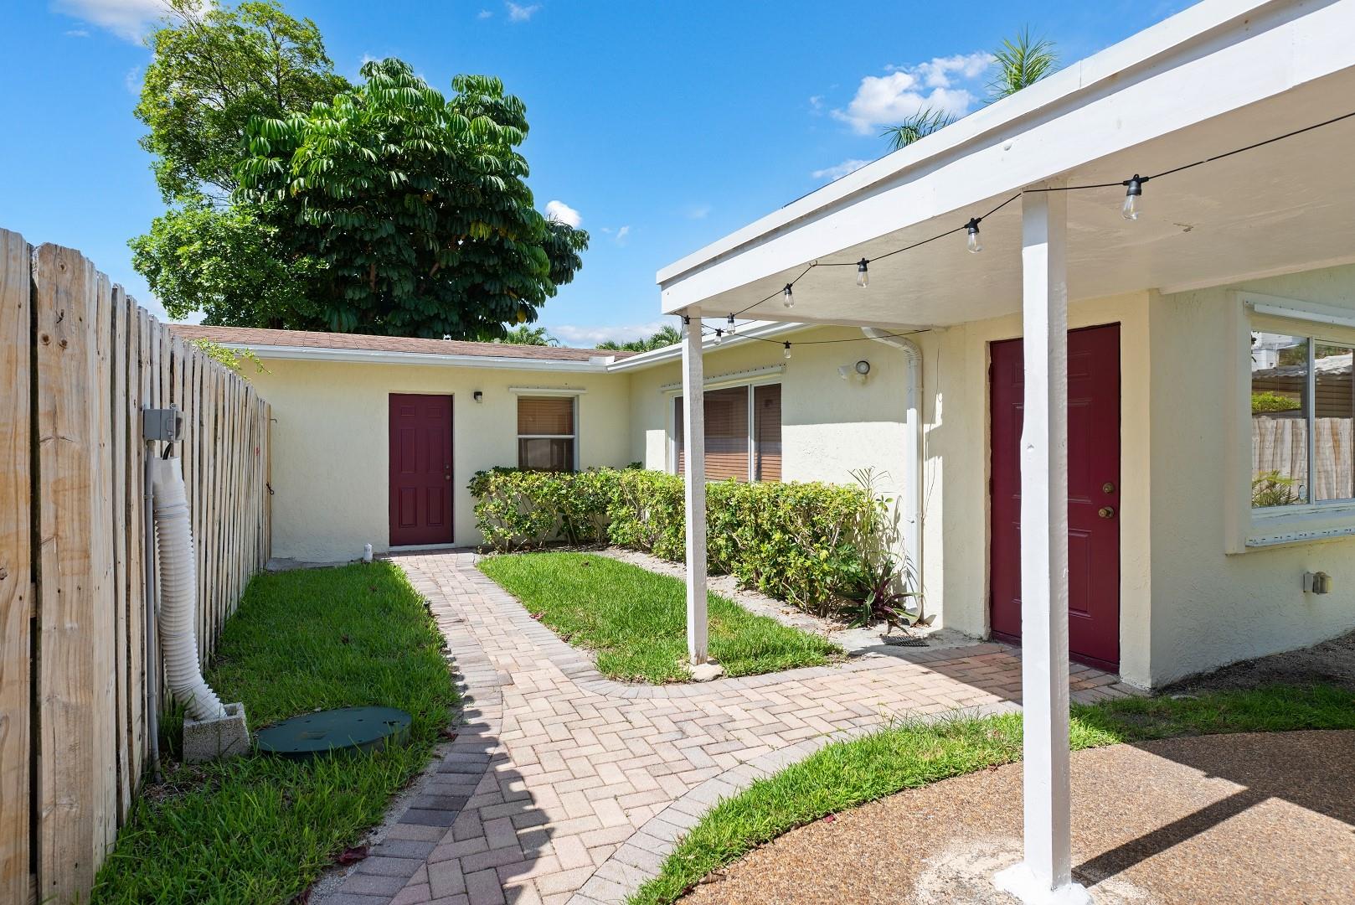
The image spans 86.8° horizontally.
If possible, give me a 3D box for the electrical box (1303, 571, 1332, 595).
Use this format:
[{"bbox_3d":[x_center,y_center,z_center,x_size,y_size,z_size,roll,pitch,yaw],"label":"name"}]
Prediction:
[{"bbox_3d":[4.340,0.890,4.854,0.090,0.135,0.125,-1,1,-28],"label":"electrical box"}]

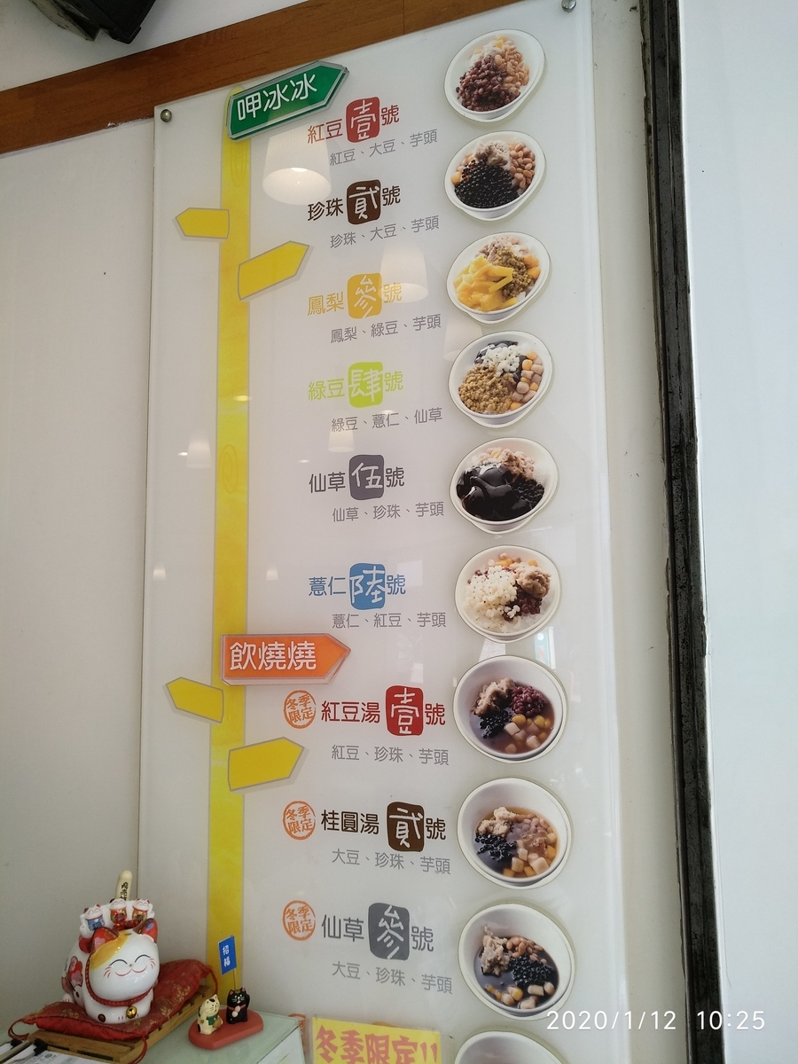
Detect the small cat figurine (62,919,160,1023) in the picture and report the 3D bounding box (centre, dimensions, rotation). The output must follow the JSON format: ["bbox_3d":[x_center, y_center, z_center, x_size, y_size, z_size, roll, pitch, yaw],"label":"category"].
[{"bbox_3d":[-0.364,0.545,0.863,0.089,0.103,0.112,3,-6,-37],"label":"small cat figurine"}]

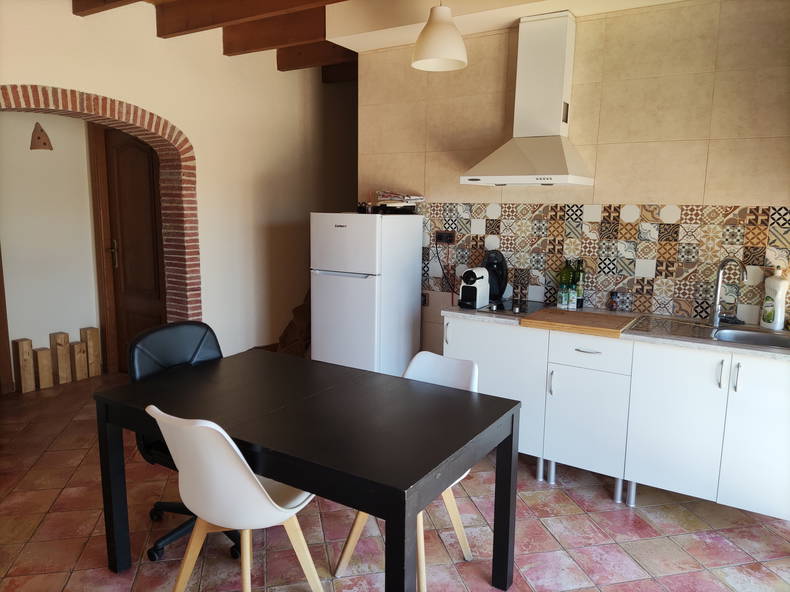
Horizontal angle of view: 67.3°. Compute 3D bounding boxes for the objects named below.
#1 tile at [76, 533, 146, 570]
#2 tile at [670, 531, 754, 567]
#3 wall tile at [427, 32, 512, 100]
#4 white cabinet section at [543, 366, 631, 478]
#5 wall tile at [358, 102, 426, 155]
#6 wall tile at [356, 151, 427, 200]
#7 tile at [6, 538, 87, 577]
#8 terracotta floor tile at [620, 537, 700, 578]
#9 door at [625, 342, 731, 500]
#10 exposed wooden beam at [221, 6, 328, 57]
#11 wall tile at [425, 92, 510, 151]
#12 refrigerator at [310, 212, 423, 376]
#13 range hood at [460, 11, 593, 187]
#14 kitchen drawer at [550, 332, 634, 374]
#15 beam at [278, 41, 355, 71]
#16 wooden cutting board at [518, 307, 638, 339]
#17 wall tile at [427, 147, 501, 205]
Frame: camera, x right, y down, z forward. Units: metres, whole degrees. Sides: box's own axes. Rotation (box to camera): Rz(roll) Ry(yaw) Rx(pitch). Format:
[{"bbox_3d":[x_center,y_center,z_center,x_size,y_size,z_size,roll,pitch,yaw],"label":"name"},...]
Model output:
[{"bbox_3d":[-1.202,1.094,2.537,0.247,0.012,0.247,-2,10,-12],"label":"tile"},{"bbox_3d":[1.384,1.106,2.582,0.247,0.012,0.247,-2,10,-12],"label":"tile"},{"bbox_3d":[0.439,-1.397,3.643,0.545,0.334,0.010,6,11,32],"label":"wall tile"},{"bbox_3d":[0.945,0.611,2.936,0.396,0.514,0.018,6,11,32],"label":"white cabinet section"},{"bbox_3d":[-0.019,-1.135,4.020,0.545,0.331,0.010,7,11,33],"label":"wall tile"},{"bbox_3d":[-0.021,-0.814,4.073,0.545,0.320,0.010,7,11,33],"label":"wall tile"},{"bbox_3d":[-1.445,1.093,2.482,0.247,0.012,0.247,-1,9,-12],"label":"tile"},{"bbox_3d":[1.128,1.110,2.517,0.247,0.012,0.247,-1,9,-12],"label":"terracotta floor tile"},{"bbox_3d":[1.280,0.564,2.708,0.396,0.684,0.018,6,11,32],"label":"door"},{"bbox_3d":[-0.800,-1.782,4.003,0.960,0.190,0.068,6,11,32],"label":"exposed wooden beam"},{"bbox_3d":[0.440,-1.083,3.725,0.550,0.331,0.010,7,11,33],"label":"wall tile"},{"bbox_3d":[-0.175,0.157,3.921,0.505,1.396,0.530,7,11,33],"label":"refrigerator"},{"bbox_3d":[0.746,-1.071,3.232,0.600,0.915,0.475,7,11,33],"label":"range hood"},{"bbox_3d":[1.063,0.245,3.057,0.398,0.170,0.450,7,11,33],"label":"kitchen drawer"},{"bbox_3d":[-0.544,-1.851,4.511,0.880,0.182,0.070,7,11,33],"label":"beam"},{"bbox_3d":[0.926,0.136,3.001,0.482,0.039,0.332,7,11,33],"label":"wooden cutting board"},{"bbox_3d":[0.433,-0.750,3.748,0.545,0.326,0.010,6,11,32],"label":"wall tile"}]

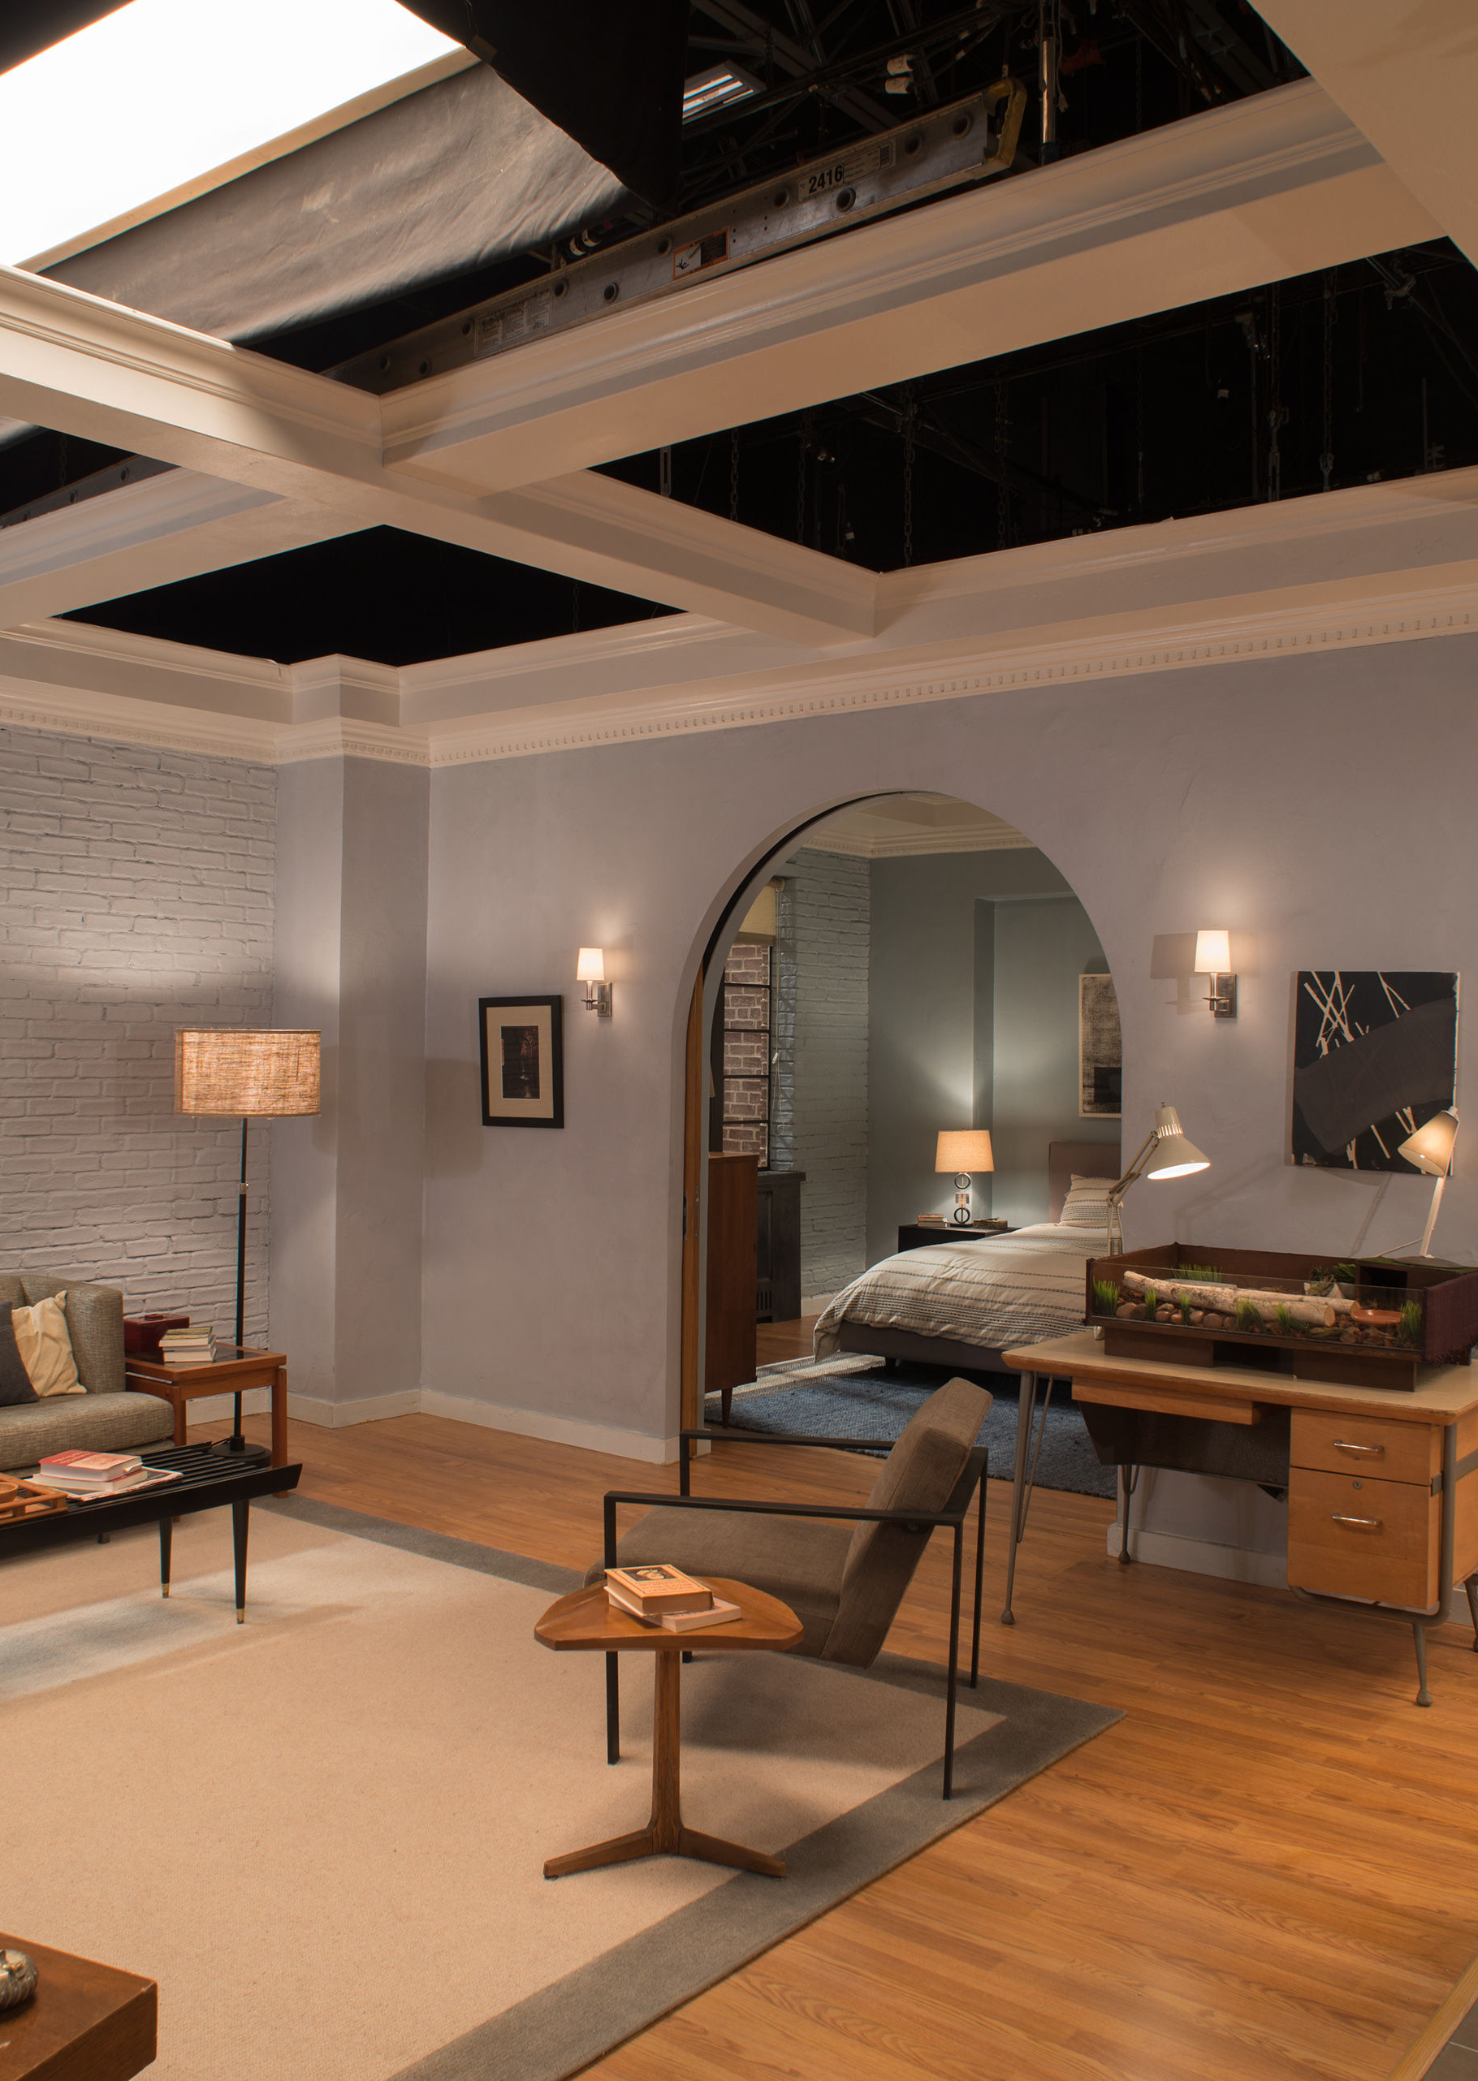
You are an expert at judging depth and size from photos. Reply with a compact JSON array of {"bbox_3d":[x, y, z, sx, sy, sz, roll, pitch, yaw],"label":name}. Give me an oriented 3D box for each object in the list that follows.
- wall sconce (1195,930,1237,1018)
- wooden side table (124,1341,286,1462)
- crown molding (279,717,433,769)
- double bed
[{"bbox_3d":[1.438,-0.199,5.224,0.120,0.258,0.154,0,0,38],"label":"wall sconce"},{"bbox_3d":[-1.975,1.366,6.173,0.615,0.495,0.443,0,0,38],"label":"wooden side table"},{"bbox_3d":[-1.623,-1.201,7.211,0.485,0.115,0.476,0,0,37],"label":"crown molding"},{"bbox_3d":[1.767,1.104,8.645,1.720,1.000,2.270,0,0,37],"label":"double bed"}]

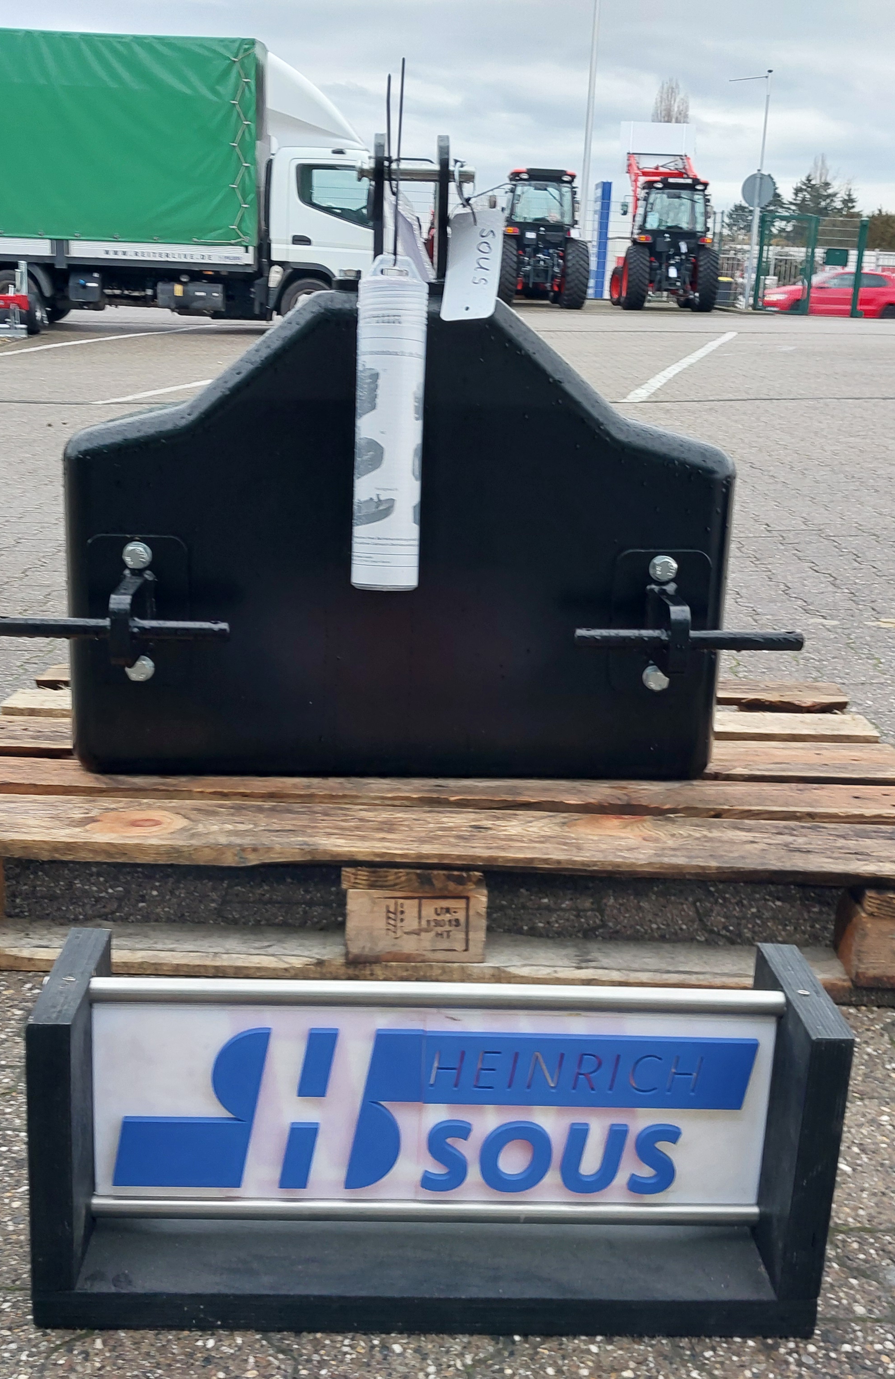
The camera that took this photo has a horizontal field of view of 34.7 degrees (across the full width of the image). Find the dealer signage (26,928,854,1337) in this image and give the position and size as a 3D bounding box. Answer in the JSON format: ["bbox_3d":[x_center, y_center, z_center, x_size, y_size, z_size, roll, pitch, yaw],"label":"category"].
[{"bbox_3d":[-0.010,0.319,1.044,0.546,0.235,0.142,2,16,-2],"label":"dealer signage"}]

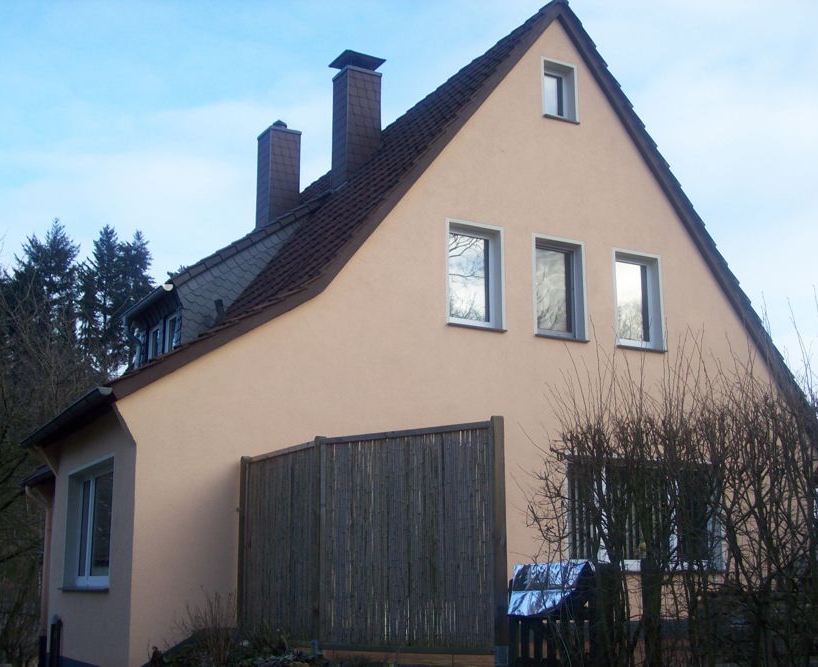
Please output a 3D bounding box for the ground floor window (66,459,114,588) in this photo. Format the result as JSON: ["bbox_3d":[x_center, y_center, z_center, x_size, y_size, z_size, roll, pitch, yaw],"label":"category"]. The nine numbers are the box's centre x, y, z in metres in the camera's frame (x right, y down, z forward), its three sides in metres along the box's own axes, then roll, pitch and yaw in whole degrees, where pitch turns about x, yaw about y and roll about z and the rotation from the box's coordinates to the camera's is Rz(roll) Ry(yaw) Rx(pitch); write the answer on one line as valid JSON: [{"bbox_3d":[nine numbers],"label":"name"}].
[{"bbox_3d":[-3.613,2.218,13.266,0.200,1.380,2.300,6,-15,-27],"label":"ground floor window"}]

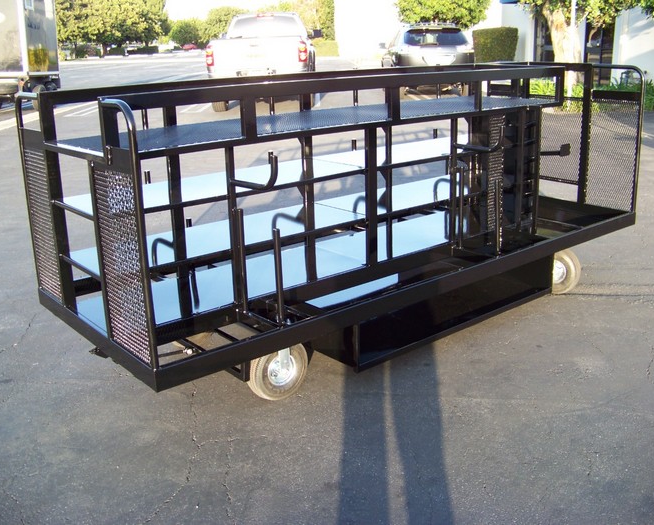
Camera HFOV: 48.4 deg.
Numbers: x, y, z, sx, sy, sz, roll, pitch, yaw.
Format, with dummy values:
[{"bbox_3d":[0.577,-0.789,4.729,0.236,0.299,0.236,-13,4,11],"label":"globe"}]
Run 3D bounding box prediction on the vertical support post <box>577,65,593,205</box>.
[{"bbox_3d":[1.694,-0.826,4.775,0.048,0.910,0.048,-15,22,-38],"label":"vertical support post"}]

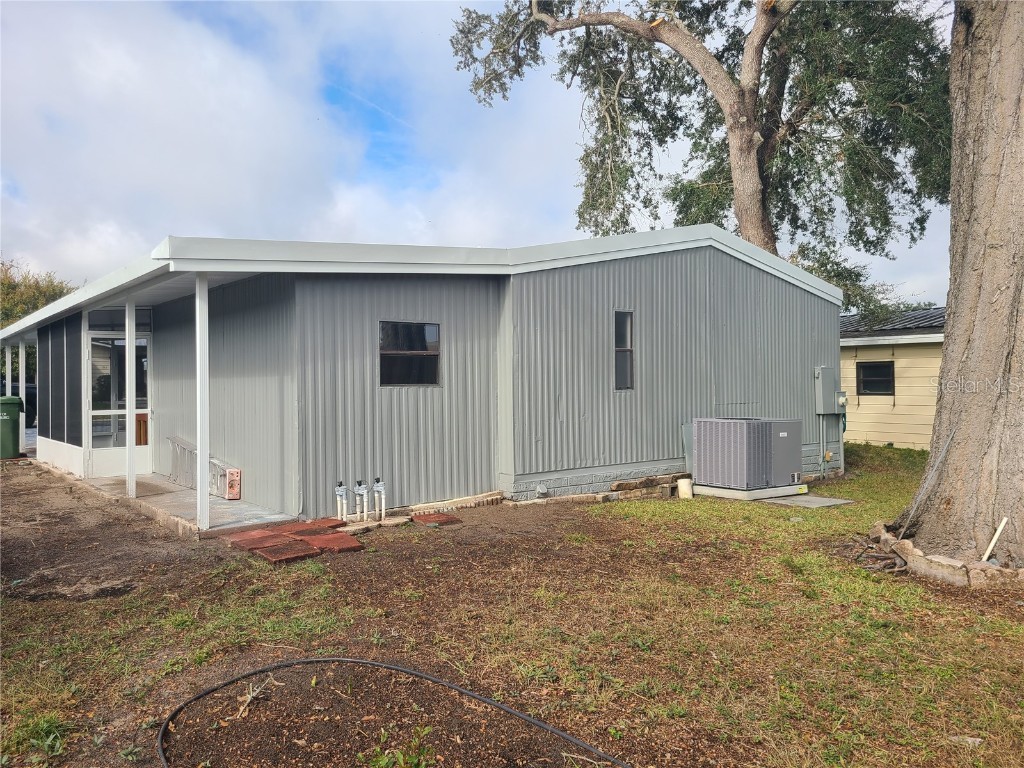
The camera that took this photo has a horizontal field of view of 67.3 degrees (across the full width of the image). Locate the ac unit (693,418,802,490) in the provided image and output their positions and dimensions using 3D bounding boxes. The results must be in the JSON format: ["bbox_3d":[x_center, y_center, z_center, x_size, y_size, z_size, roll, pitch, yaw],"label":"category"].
[{"bbox_3d":[3.124,0.884,10.174,1.273,0.859,0.792,0,0,-39],"label":"ac unit"}]

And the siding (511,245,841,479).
[{"bbox_3d":[2.749,-0.462,10.764,7.115,2.907,0.140,0,0,-39],"label":"siding"}]

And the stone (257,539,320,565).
[{"bbox_3d":[-1.707,1.297,5.874,0.390,0.050,0.400,-1,0,43],"label":"stone"}]

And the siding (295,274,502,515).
[{"bbox_3d":[-1.086,0.042,7.973,2.397,2.406,0.140,0,0,-39],"label":"siding"}]

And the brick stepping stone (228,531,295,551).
[{"bbox_3d":[-2.010,1.295,6.223,0.370,0.050,0.400,-1,0,43],"label":"brick stepping stone"}]

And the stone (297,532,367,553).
[{"bbox_3d":[-1.451,1.295,6.220,0.400,0.050,0.400,-1,0,-31],"label":"stone"}]

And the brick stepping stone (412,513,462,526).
[{"bbox_3d":[-0.703,1.299,7.259,0.390,0.050,0.380,0,0,-39],"label":"brick stepping stone"}]

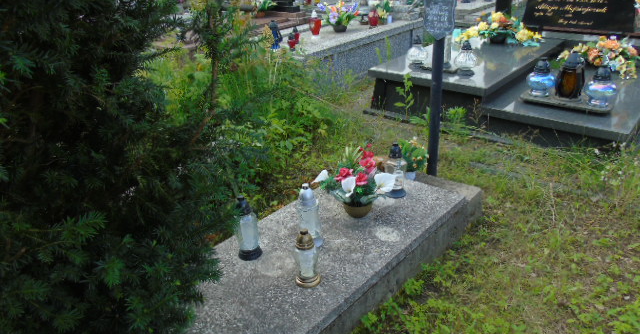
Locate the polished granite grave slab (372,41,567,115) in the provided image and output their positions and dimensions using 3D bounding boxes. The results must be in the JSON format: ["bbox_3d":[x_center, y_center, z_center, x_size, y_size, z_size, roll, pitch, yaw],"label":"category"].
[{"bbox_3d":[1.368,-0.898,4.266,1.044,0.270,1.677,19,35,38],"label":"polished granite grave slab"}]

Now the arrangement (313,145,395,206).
[{"bbox_3d":[0.169,0.080,2.285,0.370,0.250,0.290,0,27,5],"label":"arrangement"}]

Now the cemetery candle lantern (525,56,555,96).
[{"bbox_3d":[1.679,-0.681,3.495,0.191,0.276,0.191,20,33,37],"label":"cemetery candle lantern"}]

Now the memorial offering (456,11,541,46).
[{"bbox_3d":[1.927,-1.481,4.913,0.660,0.290,0.400,19,34,36],"label":"memorial offering"}]

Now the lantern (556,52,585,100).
[{"bbox_3d":[1.840,-0.666,3.384,0.171,0.335,0.171,20,33,37],"label":"lantern"}]

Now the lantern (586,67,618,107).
[{"bbox_3d":[1.986,-0.564,3.249,0.196,0.262,0.196,20,33,37],"label":"lantern"}]

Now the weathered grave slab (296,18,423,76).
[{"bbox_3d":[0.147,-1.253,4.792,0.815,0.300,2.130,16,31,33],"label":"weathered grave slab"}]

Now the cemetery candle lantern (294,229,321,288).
[{"bbox_3d":[-0.049,0.349,1.814,0.099,0.230,0.099,-2,26,1],"label":"cemetery candle lantern"}]

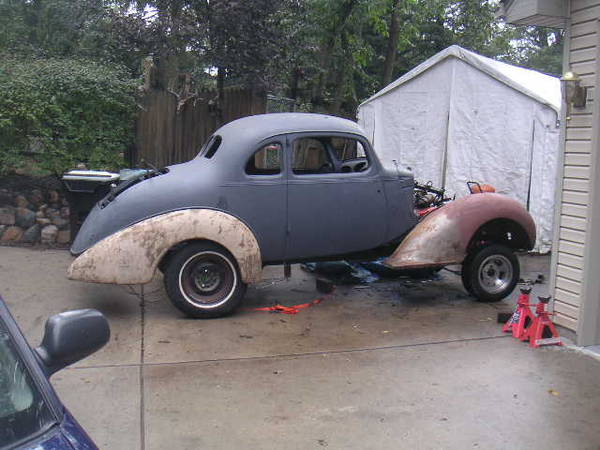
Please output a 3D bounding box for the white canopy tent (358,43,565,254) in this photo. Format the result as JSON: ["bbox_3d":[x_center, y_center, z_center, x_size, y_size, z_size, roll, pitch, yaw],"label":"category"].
[{"bbox_3d":[3.985,-1.487,12.638,3.200,2.967,6.100,7,9,34],"label":"white canopy tent"}]

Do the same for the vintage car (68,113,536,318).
[{"bbox_3d":[0.020,-0.202,6.882,4.508,1.870,1.780,-1,6,-14],"label":"vintage car"}]

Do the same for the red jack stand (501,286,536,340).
[{"bbox_3d":[1.829,0.718,5.403,0.235,0.375,0.230,-1,6,-8],"label":"red jack stand"}]

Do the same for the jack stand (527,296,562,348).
[{"bbox_3d":[1.936,0.740,5.203,0.235,0.375,0.230,-1,6,-10],"label":"jack stand"}]

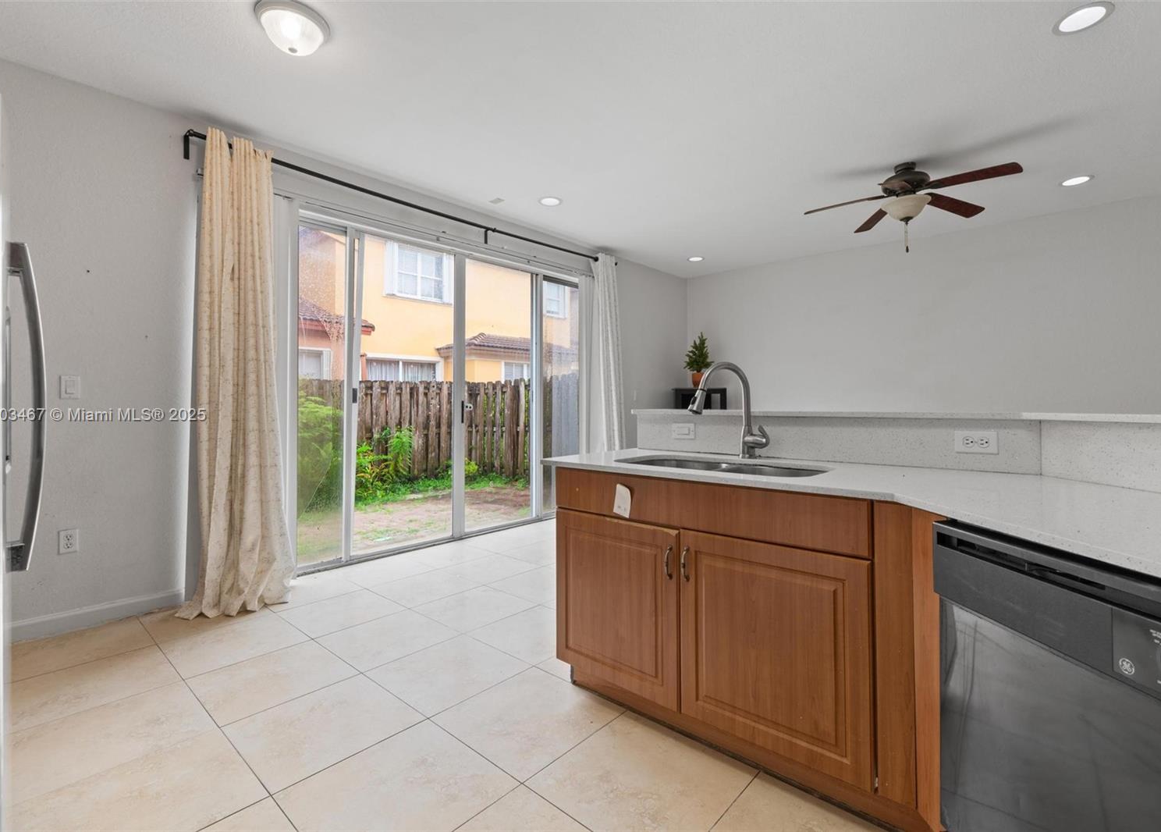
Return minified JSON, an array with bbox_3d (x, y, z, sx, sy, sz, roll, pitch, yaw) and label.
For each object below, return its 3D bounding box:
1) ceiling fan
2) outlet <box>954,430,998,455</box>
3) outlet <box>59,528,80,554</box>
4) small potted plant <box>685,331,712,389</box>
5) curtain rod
[{"bbox_3d":[2.250,-1.430,3.600,1.250,0.540,1.250,0,1,0],"label":"ceiling fan"},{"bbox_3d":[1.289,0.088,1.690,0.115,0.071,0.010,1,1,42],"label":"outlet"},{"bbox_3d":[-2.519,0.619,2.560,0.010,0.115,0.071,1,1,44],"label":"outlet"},{"bbox_3d":[1.385,-0.658,6.100,0.330,0.650,0.330,0,1,0],"label":"small potted plant"},{"bbox_3d":[-0.960,-1.510,4.200,0.110,0.145,3.600,1,1,44],"label":"curtain rod"}]

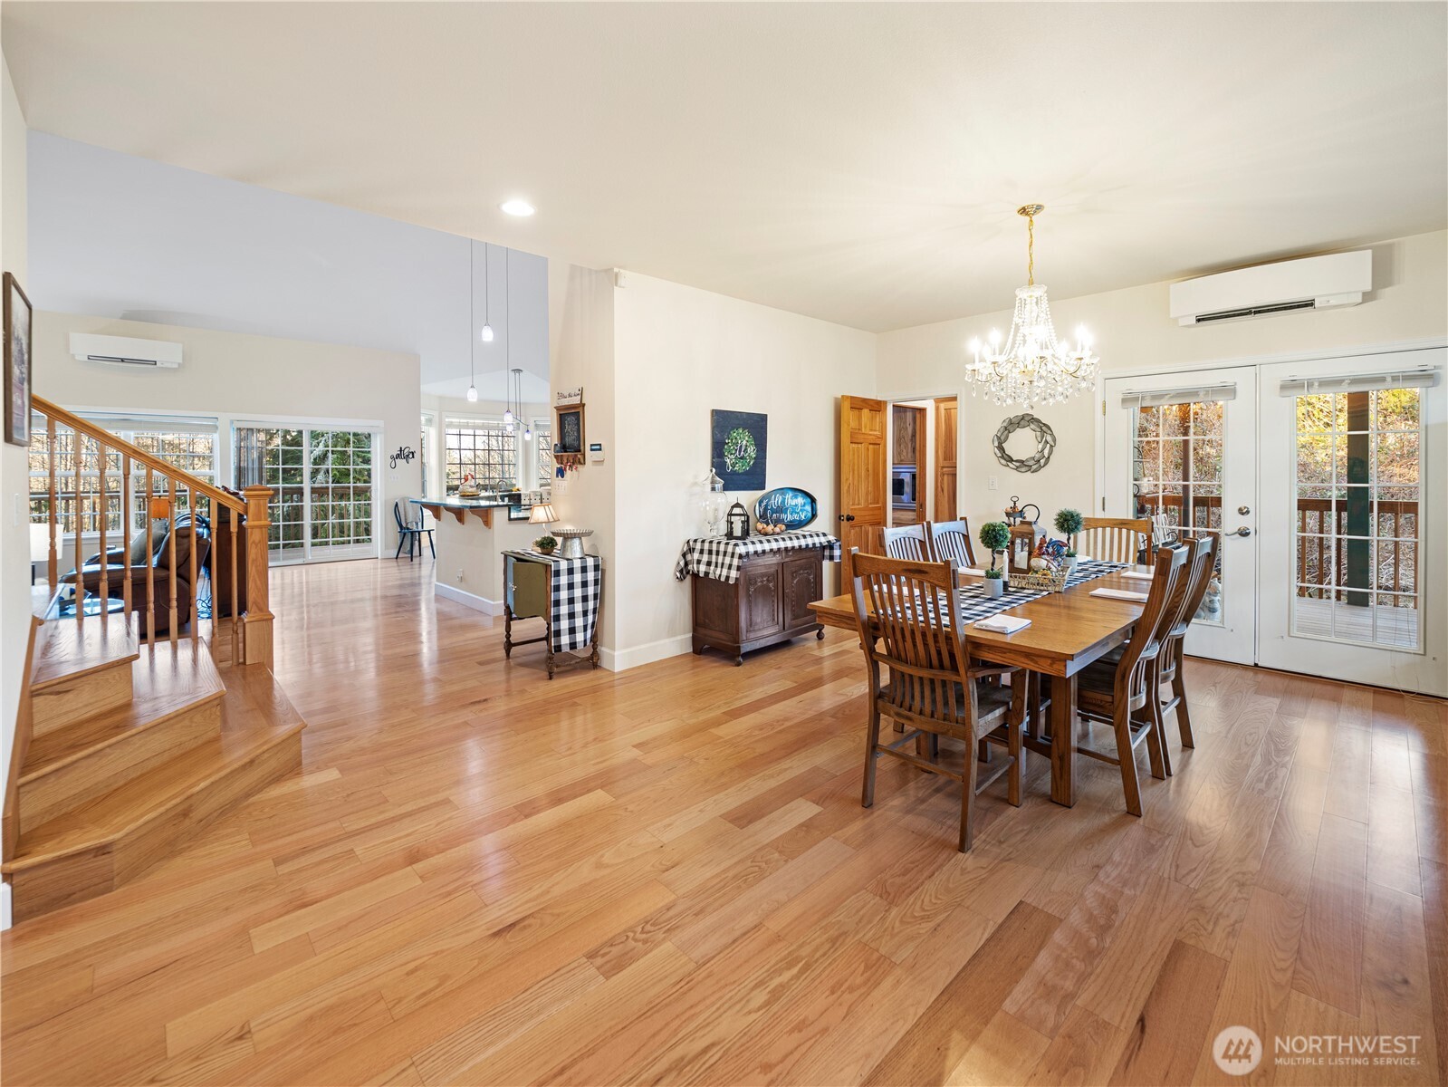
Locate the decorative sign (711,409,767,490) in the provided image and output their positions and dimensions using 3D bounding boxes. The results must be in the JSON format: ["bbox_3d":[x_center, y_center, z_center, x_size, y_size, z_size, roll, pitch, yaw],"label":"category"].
[{"bbox_3d":[0.150,-0.764,4.842,0.643,0.658,0.041,-4,5,-42],"label":"decorative sign"}]

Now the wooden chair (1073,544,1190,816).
[{"bbox_3d":[1.667,0.513,2.578,0.469,1.061,0.571,-4,6,-43],"label":"wooden chair"}]

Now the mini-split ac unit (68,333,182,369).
[{"bbox_3d":[-7.437,-2.368,7.317,0.980,0.326,0.240,-5,8,-41],"label":"mini-split ac unit"}]

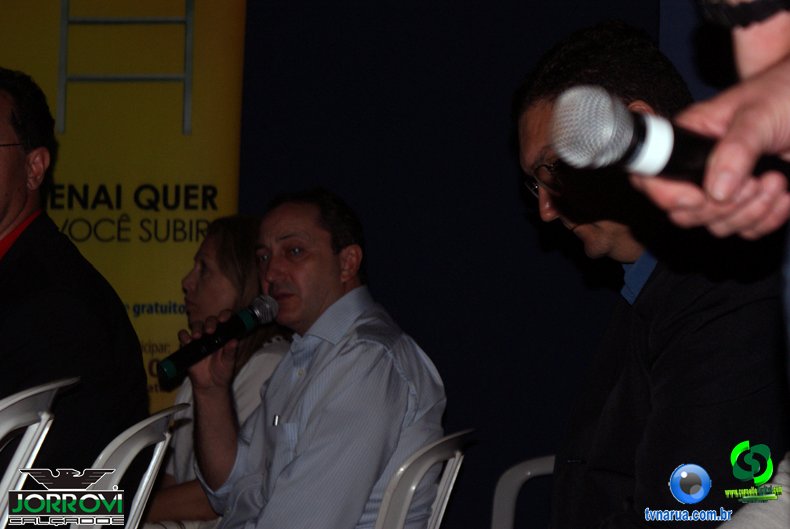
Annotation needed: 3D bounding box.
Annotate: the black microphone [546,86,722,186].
[{"bbox_3d":[0.210,-0.065,1.477,0.248,0.051,0.051,13,-17,-16],"label":"black microphone"}]

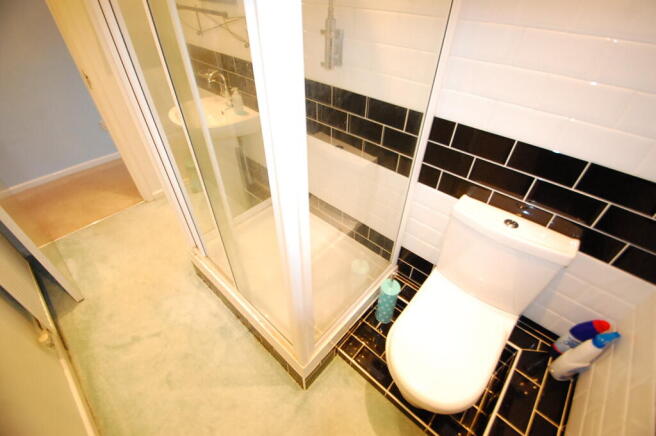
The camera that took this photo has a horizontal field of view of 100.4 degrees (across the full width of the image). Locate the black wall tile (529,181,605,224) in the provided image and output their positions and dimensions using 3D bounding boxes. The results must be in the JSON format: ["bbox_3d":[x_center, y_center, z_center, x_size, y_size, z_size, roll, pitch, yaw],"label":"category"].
[{"bbox_3d":[0.789,-0.053,0.914,0.200,0.099,0.010,31,50,29],"label":"black wall tile"}]

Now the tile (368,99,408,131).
[{"bbox_3d":[0.251,-0.445,1.173,0.200,0.100,0.010,31,49,30],"label":"tile"}]

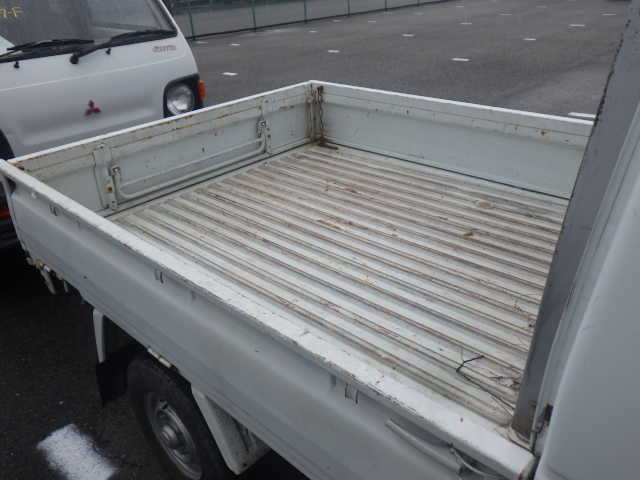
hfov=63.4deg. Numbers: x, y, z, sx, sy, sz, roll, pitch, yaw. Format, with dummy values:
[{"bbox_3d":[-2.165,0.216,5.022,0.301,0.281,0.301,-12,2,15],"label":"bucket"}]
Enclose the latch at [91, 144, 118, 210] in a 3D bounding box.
[{"bbox_3d":[-0.759,-0.217,1.848,0.026,0.245,0.066,22,37,37],"label":"latch"}]

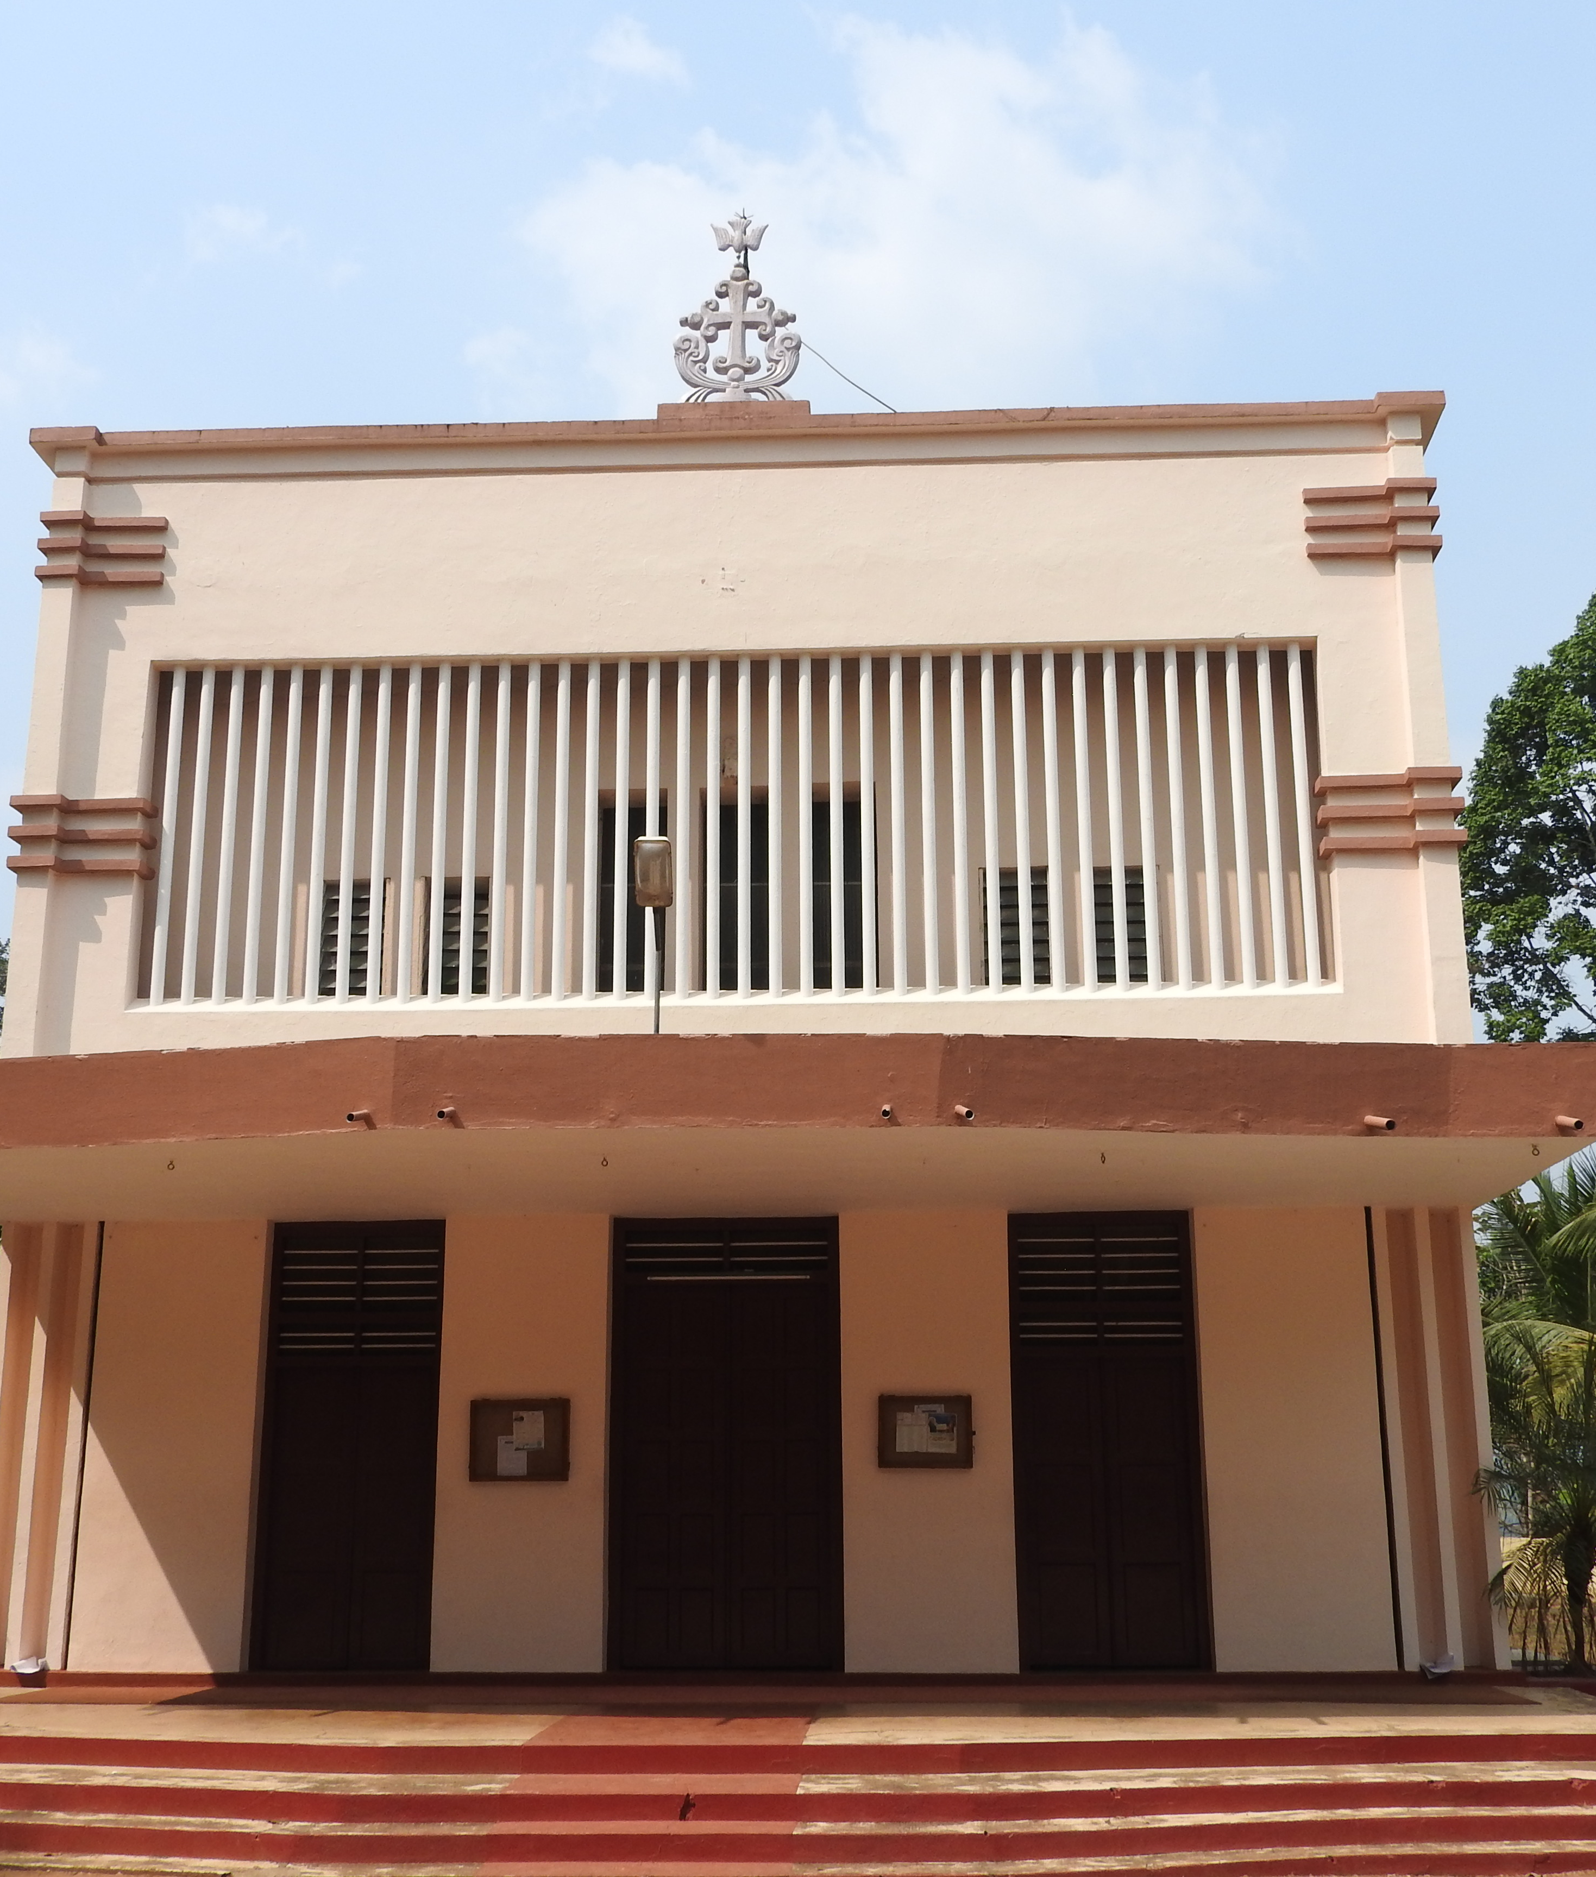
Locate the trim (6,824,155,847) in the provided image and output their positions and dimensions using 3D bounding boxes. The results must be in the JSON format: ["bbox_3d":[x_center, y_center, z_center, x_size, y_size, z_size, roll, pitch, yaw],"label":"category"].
[{"bbox_3d":[-5.267,-0.753,15.944,0.940,0.075,0.320,-1,-15,2],"label":"trim"}]

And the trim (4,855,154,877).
[{"bbox_3d":[-5.261,-0.526,15.884,0.930,0.075,0.320,-1,-15,2],"label":"trim"}]

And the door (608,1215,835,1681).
[{"bbox_3d":[-0.536,3.666,15.848,1.724,3.193,0.140,-1,-15,2],"label":"door"}]

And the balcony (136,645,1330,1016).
[{"bbox_3d":[-0.517,-0.893,16.941,9.000,2.820,0.140,-1,-15,2],"label":"balcony"}]

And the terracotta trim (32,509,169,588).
[{"bbox_3d":[-5.262,-2.965,16.491,0.950,0.490,0.250,-1,-15,2],"label":"terracotta trim"}]

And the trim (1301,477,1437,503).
[{"bbox_3d":[4.536,-3.535,17.264,1.020,0.090,0.350,-1,-15,2],"label":"trim"}]

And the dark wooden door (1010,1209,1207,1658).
[{"bbox_3d":[2.257,3.624,15.737,1.358,3.193,0.140,-1,-15,2],"label":"dark wooden door"}]

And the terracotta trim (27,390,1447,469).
[{"bbox_3d":[-0.506,-3.896,16.620,10.690,0.220,0.520,-1,-15,2],"label":"terracotta trim"}]

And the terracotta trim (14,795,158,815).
[{"bbox_3d":[-5.272,-0.979,16.004,0.950,0.075,0.320,-1,-15,2],"label":"terracotta trim"}]

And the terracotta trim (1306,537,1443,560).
[{"bbox_3d":[4.250,-2.878,16.042,0.950,0.080,0.260,-1,-15,2],"label":"terracotta trim"}]

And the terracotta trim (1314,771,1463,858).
[{"bbox_3d":[4.532,-0.961,16.592,1.050,0.590,0.380,-1,-15,2],"label":"terracotta trim"}]

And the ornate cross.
[{"bbox_3d":[-0.493,-5.146,17.993,1.062,1.920,0.240,-1,-15,2],"label":"ornate cross"}]

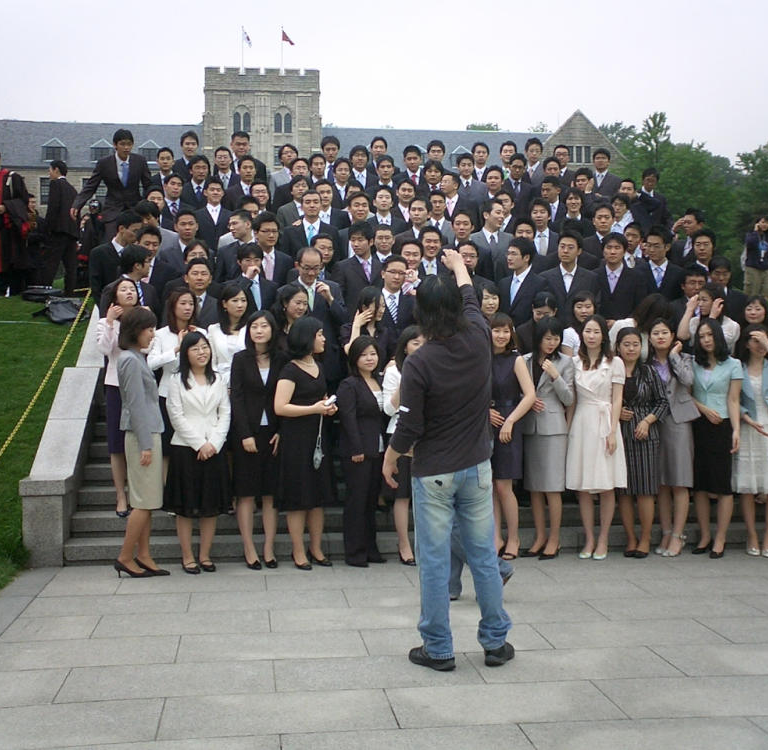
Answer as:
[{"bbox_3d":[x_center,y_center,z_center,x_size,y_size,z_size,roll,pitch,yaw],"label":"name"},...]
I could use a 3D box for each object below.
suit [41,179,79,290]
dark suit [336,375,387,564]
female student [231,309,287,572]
[{"bbox_3d":[-4.164,-1.823,13.800,0.470,1.470,0.410,-1,1,-45],"label":"suit"},{"bbox_3d":[-0.154,0.631,7.300,0.400,1.280,0.290,-1,1,-36],"label":"dark suit"},{"bbox_3d":[-0.863,0.445,7.269,0.410,1.730,0.280,0,1,-22],"label":"female student"}]

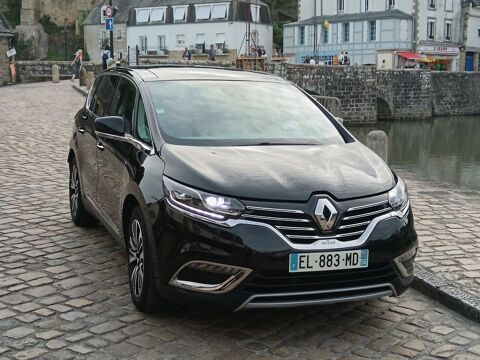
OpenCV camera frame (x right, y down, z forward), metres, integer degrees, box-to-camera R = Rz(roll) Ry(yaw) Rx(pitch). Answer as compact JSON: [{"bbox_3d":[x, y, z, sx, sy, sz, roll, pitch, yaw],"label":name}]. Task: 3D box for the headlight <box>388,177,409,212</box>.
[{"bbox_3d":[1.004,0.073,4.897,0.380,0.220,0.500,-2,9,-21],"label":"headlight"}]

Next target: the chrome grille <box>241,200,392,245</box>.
[{"bbox_3d":[0.492,0.248,4.395,1.000,0.260,0.160,-2,9,-21],"label":"chrome grille"}]

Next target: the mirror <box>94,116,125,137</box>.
[{"bbox_3d":[-0.962,-0.403,5.505,0.220,0.155,0.130,-2,9,-21],"label":"mirror"}]

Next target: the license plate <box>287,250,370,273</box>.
[{"bbox_3d":[0.517,0.468,4.346,0.520,0.110,0.015,-2,9,-21],"label":"license plate"}]

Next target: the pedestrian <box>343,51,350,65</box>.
[{"bbox_3d":[8.145,-8.906,57.000,0.500,1.720,0.350,1,7,0],"label":"pedestrian"}]

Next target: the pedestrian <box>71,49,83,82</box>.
[{"bbox_3d":[-8.054,-5.633,37.000,0.550,1.650,0.550,5,9,30],"label":"pedestrian"}]

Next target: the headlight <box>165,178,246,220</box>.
[{"bbox_3d":[-0.231,0.103,4.433,0.400,0.220,0.520,-2,9,-21],"label":"headlight"}]

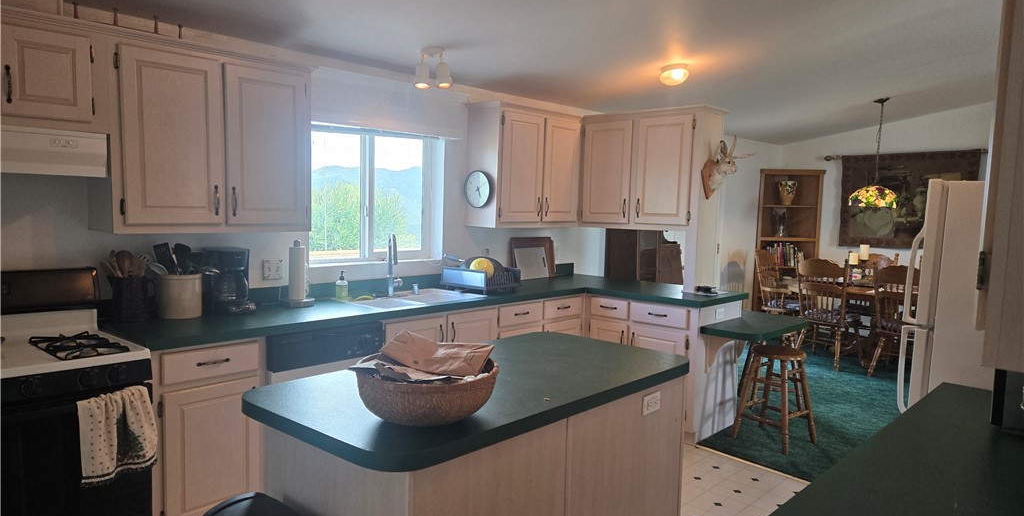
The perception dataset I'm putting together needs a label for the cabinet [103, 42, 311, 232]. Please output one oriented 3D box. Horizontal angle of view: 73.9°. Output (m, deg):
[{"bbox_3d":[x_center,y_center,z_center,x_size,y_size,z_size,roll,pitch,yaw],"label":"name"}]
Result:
[{"bbox_3d":[-1.455,-0.534,3.248,0.315,0.808,0.923,5,6,42],"label":"cabinet"}]

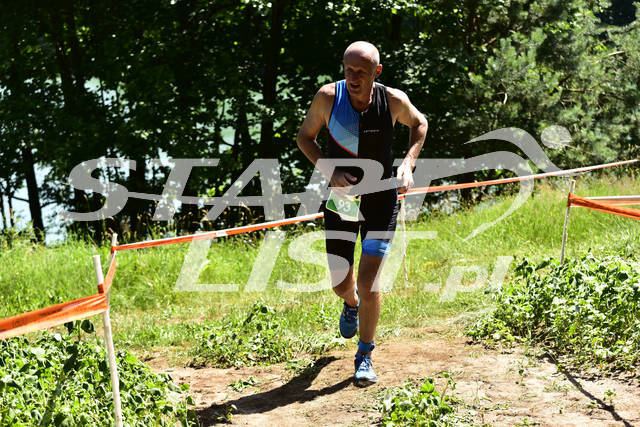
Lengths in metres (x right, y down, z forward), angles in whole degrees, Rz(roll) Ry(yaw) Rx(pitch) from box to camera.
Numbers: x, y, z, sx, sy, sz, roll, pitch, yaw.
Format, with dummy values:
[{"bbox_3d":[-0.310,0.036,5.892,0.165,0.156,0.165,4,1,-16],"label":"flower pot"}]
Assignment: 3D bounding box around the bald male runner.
[{"bbox_3d":[0.210,-0.010,6.250,0.650,1.700,0.820,1,4,10],"label":"bald male runner"}]

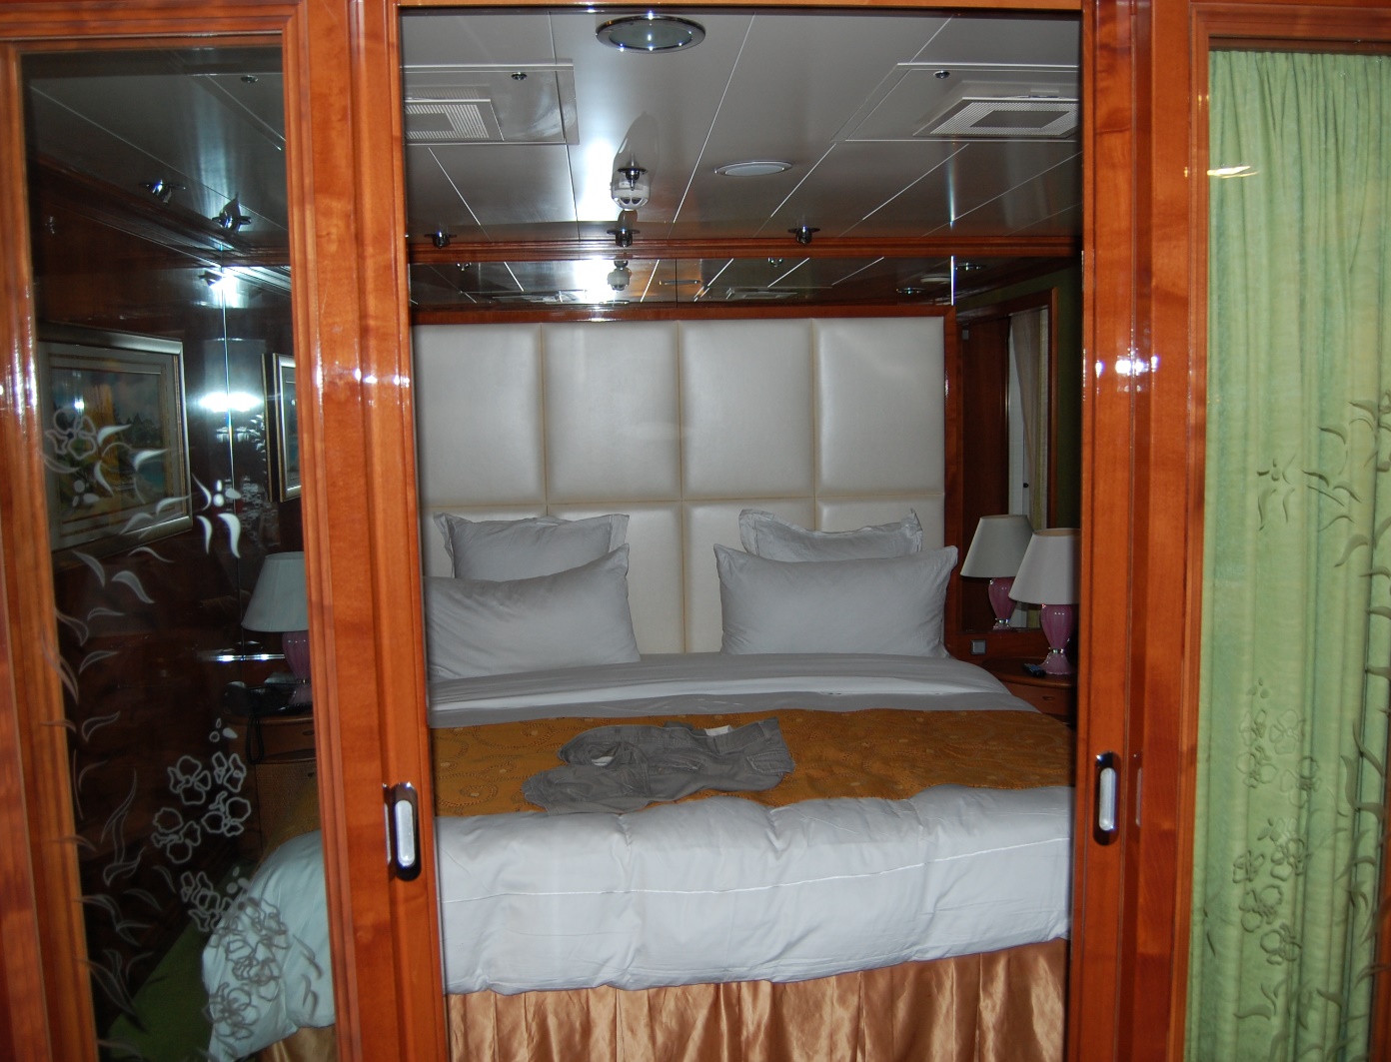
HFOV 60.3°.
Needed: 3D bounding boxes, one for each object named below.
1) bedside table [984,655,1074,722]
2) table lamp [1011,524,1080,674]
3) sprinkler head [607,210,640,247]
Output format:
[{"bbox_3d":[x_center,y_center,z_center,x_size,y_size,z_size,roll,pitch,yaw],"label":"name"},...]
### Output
[{"bbox_3d":[1.242,0.741,4.338,0.470,0.480,0.450,-1,6,-4],"label":"bedside table"},{"bbox_3d":[1.278,0.255,4.229,0.345,0.505,0.345,-1,6,-4],"label":"table lamp"},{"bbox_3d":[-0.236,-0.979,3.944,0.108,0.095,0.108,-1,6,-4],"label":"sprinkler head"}]

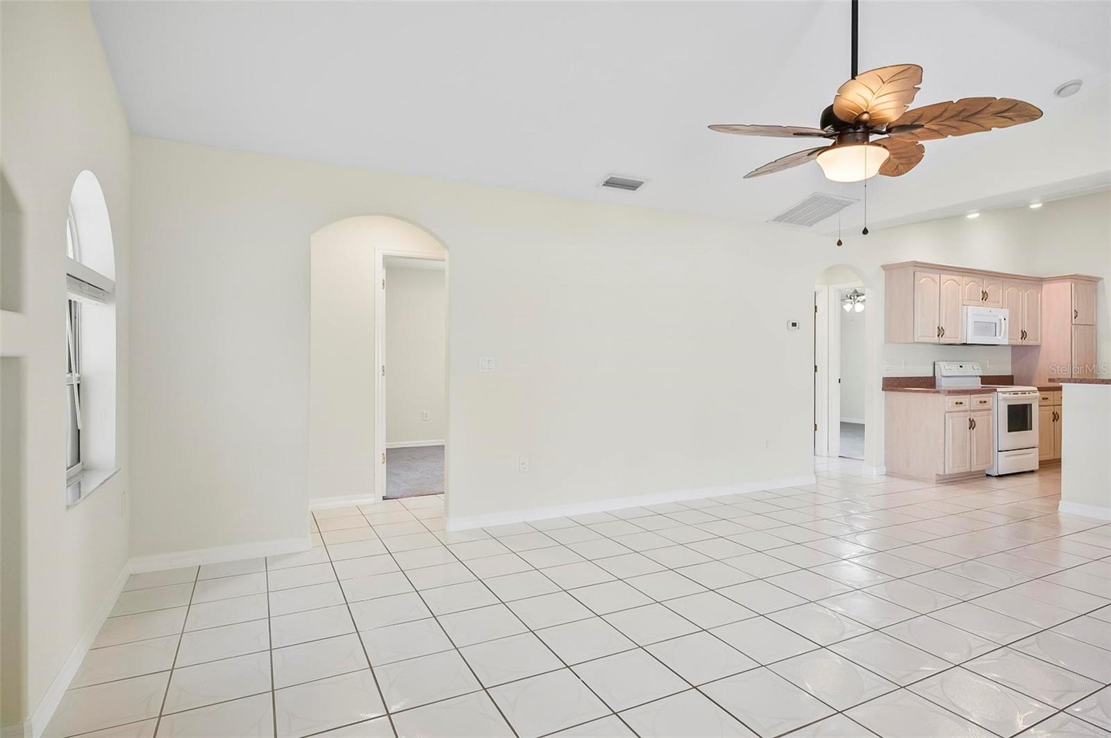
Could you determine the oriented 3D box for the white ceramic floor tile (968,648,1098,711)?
[{"bbox_3d":[1.785,1.154,2.200,0.333,0.010,0.330,0,1,-27],"label":"white ceramic floor tile"}]

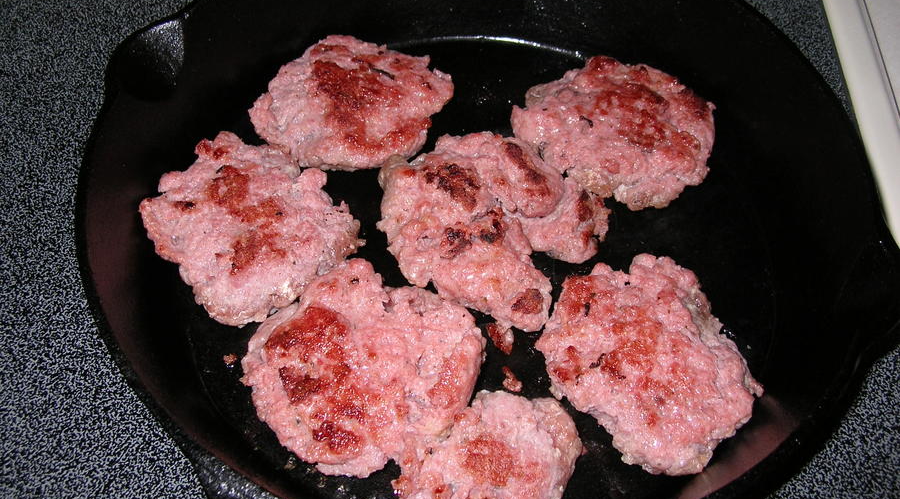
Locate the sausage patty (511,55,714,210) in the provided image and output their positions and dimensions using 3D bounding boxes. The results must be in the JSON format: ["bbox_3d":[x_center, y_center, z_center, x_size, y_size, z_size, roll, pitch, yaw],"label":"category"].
[{"bbox_3d":[0.081,-0.056,0.431,0.086,0.015,0.088,1,55,-1],"label":"sausage patty"}]

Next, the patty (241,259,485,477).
[{"bbox_3d":[-0.033,0.043,0.359,0.083,0.015,0.084,1,55,-1],"label":"patty"}]

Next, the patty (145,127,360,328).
[{"bbox_3d":[-0.086,-0.015,0.398,0.078,0.016,0.096,-35,63,-23],"label":"patty"}]

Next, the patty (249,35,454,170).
[{"bbox_3d":[-0.046,-0.068,0.436,0.081,0.016,0.084,1,55,-1],"label":"patty"}]

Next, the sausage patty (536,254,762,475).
[{"bbox_3d":[0.079,0.041,0.364,0.082,0.015,0.086,-36,63,-23],"label":"sausage patty"}]

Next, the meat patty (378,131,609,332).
[{"bbox_3d":[0.015,-0.016,0.401,0.100,0.017,0.092,30,60,18],"label":"meat patty"}]

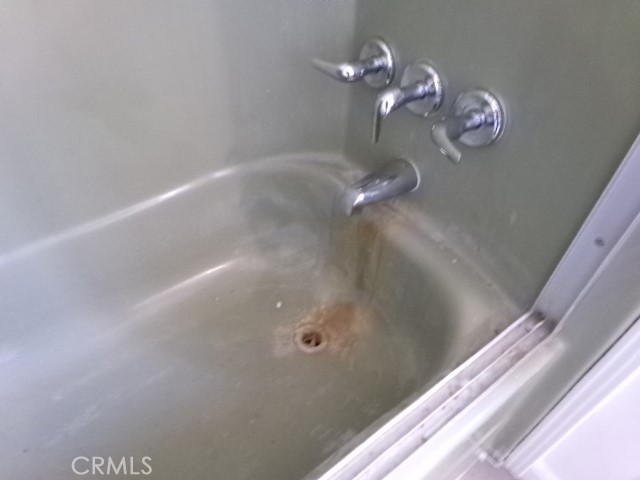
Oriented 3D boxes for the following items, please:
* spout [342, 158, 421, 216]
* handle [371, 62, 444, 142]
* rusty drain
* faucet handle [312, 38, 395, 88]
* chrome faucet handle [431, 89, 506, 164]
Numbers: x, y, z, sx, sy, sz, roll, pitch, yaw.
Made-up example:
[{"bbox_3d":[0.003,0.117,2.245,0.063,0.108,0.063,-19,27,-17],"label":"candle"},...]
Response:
[{"bbox_3d":[0.097,-0.083,0.756,0.143,0.069,0.064,-26,51,-26],"label":"spout"},{"bbox_3d":[0.117,-0.202,0.662,0.095,0.107,0.083,-26,51,-26],"label":"handle"},{"bbox_3d":[-0.020,0.216,0.942,0.072,0.015,0.072,1,45,-1],"label":"rusty drain"},{"bbox_3d":[0.048,-0.280,0.720,0.095,0.083,0.108,-26,51,-26],"label":"faucet handle"},{"bbox_3d":[0.184,-0.145,0.589,0.095,0.083,0.095,-26,51,-26],"label":"chrome faucet handle"}]

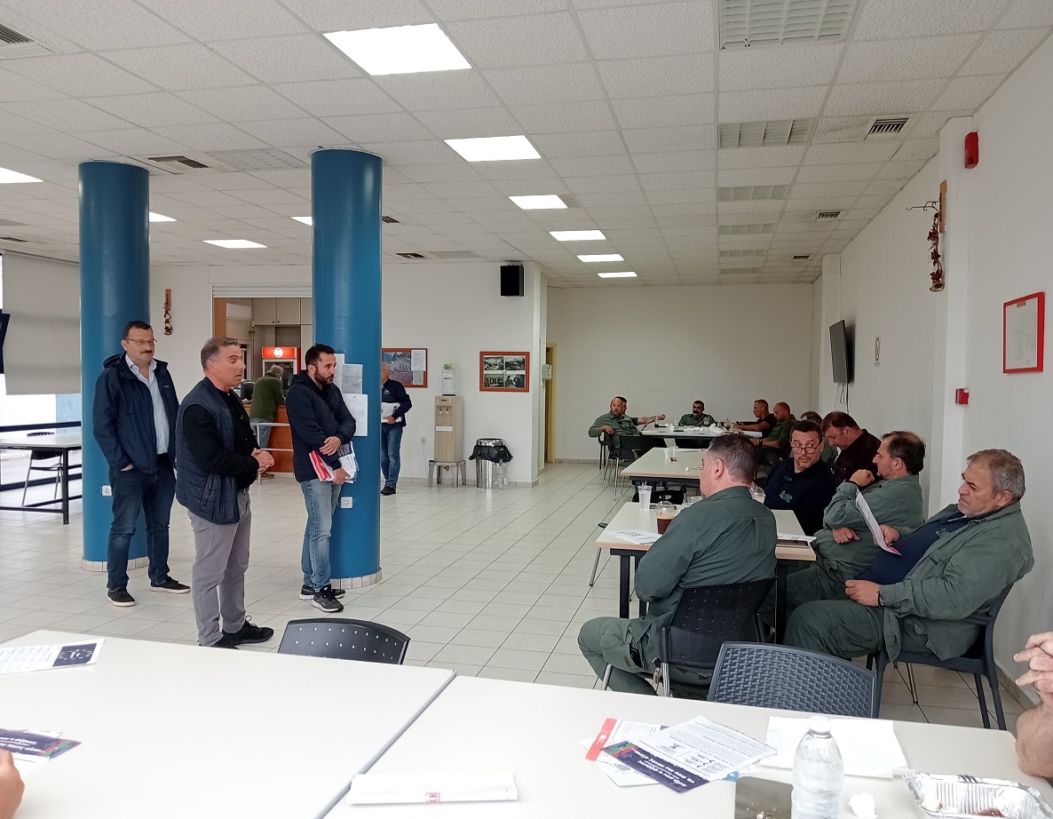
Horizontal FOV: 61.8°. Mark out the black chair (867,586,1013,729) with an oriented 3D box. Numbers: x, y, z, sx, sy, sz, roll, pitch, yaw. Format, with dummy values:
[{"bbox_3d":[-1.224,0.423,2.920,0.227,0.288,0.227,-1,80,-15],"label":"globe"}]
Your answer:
[{"bbox_3d":[1.592,0.941,3.459,0.550,0.820,0.490,1,2,12],"label":"black chair"}]

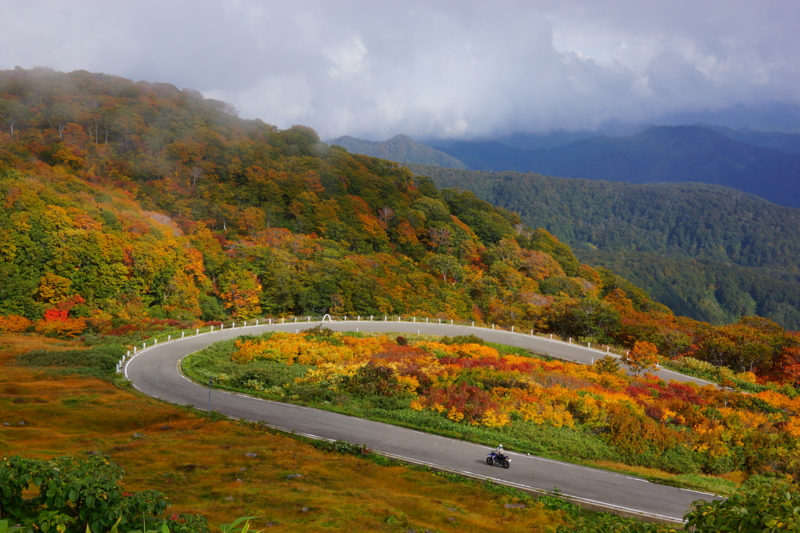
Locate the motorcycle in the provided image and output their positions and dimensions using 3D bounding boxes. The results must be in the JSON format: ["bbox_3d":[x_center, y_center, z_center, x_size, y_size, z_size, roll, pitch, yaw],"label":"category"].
[{"bbox_3d":[7.654,14.901,78.916,2.120,1.180,0.820,7,9,30],"label":"motorcycle"}]

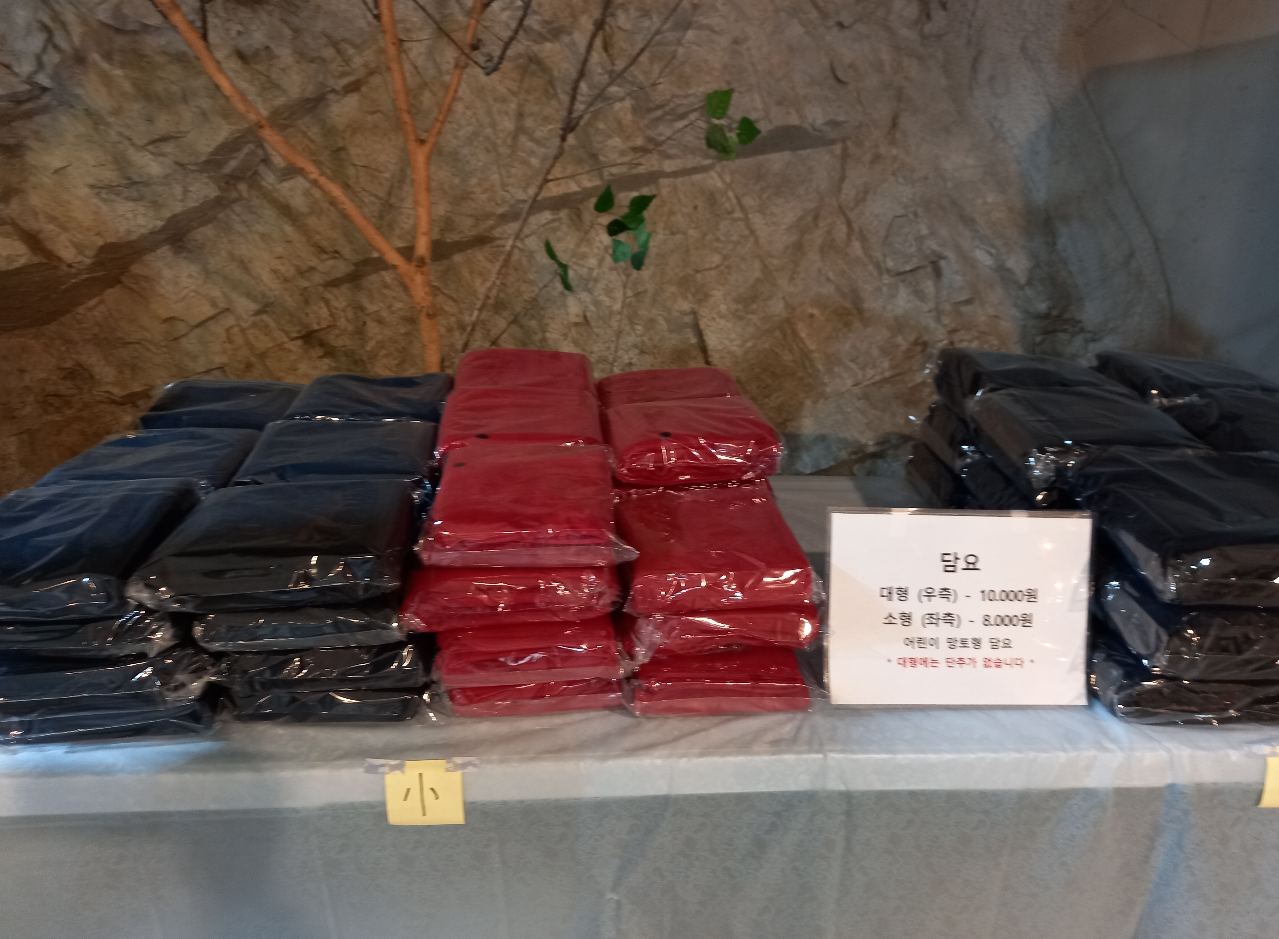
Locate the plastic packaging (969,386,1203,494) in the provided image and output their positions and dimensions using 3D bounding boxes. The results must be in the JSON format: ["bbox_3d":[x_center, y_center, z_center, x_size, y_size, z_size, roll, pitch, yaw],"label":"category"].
[{"bbox_3d":[0.638,-0.045,1.320,0.228,0.062,0.225,2,22,-2],"label":"plastic packaging"}]

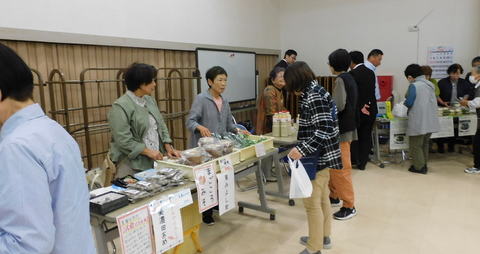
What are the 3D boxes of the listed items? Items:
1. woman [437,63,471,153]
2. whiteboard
[{"bbox_3d":[3.700,-0.312,5.752,0.490,1.540,0.380,2,10,11],"label":"woman"},{"bbox_3d":[-0.161,-0.853,5.754,0.050,0.900,1.800,6,12,32],"label":"whiteboard"}]

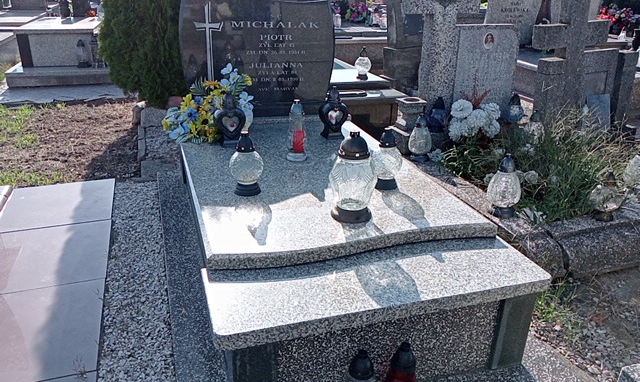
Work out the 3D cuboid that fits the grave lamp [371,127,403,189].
[{"bbox_3d":[0.255,-0.123,1.956,0.117,0.228,0.117,1,21,0],"label":"grave lamp"}]

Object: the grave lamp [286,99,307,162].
[{"bbox_3d":[-0.105,-0.286,2.407,0.088,0.277,0.088,-6,24,-17],"label":"grave lamp"}]

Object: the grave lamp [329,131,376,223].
[{"bbox_3d":[0.120,-0.055,1.837,0.167,0.316,0.167,2,23,-1],"label":"grave lamp"}]

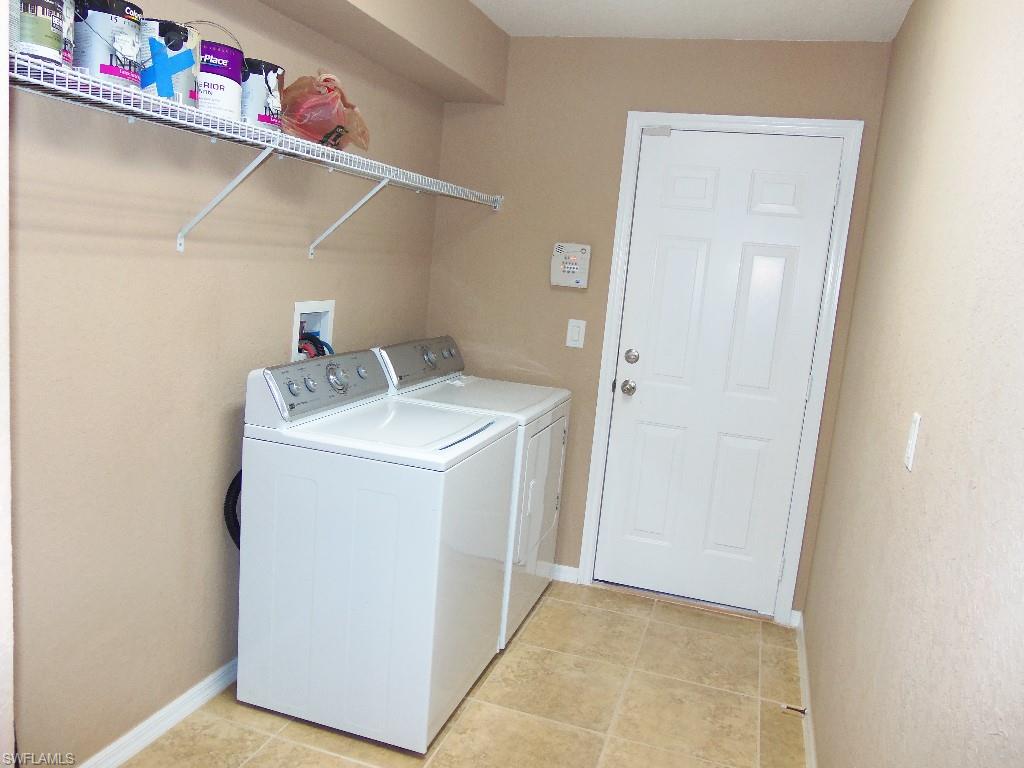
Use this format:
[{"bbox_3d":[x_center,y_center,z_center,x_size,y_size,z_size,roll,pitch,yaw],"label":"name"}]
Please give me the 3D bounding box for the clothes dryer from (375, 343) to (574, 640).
[{"bbox_3d":[-0.188,0.389,3.286,0.690,1.085,0.720,8,9,17],"label":"clothes dryer"}]

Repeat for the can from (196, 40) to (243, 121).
[{"bbox_3d":[-0.778,-0.759,1.974,0.165,0.190,0.165,5,9,-1],"label":"can"}]

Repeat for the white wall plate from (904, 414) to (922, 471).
[{"bbox_3d":[0.828,0.117,1.592,0.009,0.115,0.073,8,10,17],"label":"white wall plate"}]

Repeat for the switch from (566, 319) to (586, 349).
[{"bbox_3d":[0.291,-0.226,3.487,0.078,0.122,0.010,8,9,17],"label":"switch"}]

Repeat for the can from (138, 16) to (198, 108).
[{"bbox_3d":[-0.829,-0.739,1.820,0.165,0.190,0.165,5,9,-1],"label":"can"}]

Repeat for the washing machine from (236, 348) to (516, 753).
[{"bbox_3d":[-0.417,0.479,2.601,0.680,1.085,0.682,8,9,17],"label":"washing machine"}]

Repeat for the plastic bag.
[{"bbox_3d":[-0.621,-0.838,2.375,0.250,0.240,0.350,8,9,17],"label":"plastic bag"}]

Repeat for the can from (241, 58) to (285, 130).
[{"bbox_3d":[-0.720,-0.778,2.125,0.165,0.190,0.165,5,9,-1],"label":"can"}]

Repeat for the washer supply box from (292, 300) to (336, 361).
[{"bbox_3d":[-0.758,-0.199,2.863,0.075,0.220,0.270,8,9,17],"label":"washer supply box"}]

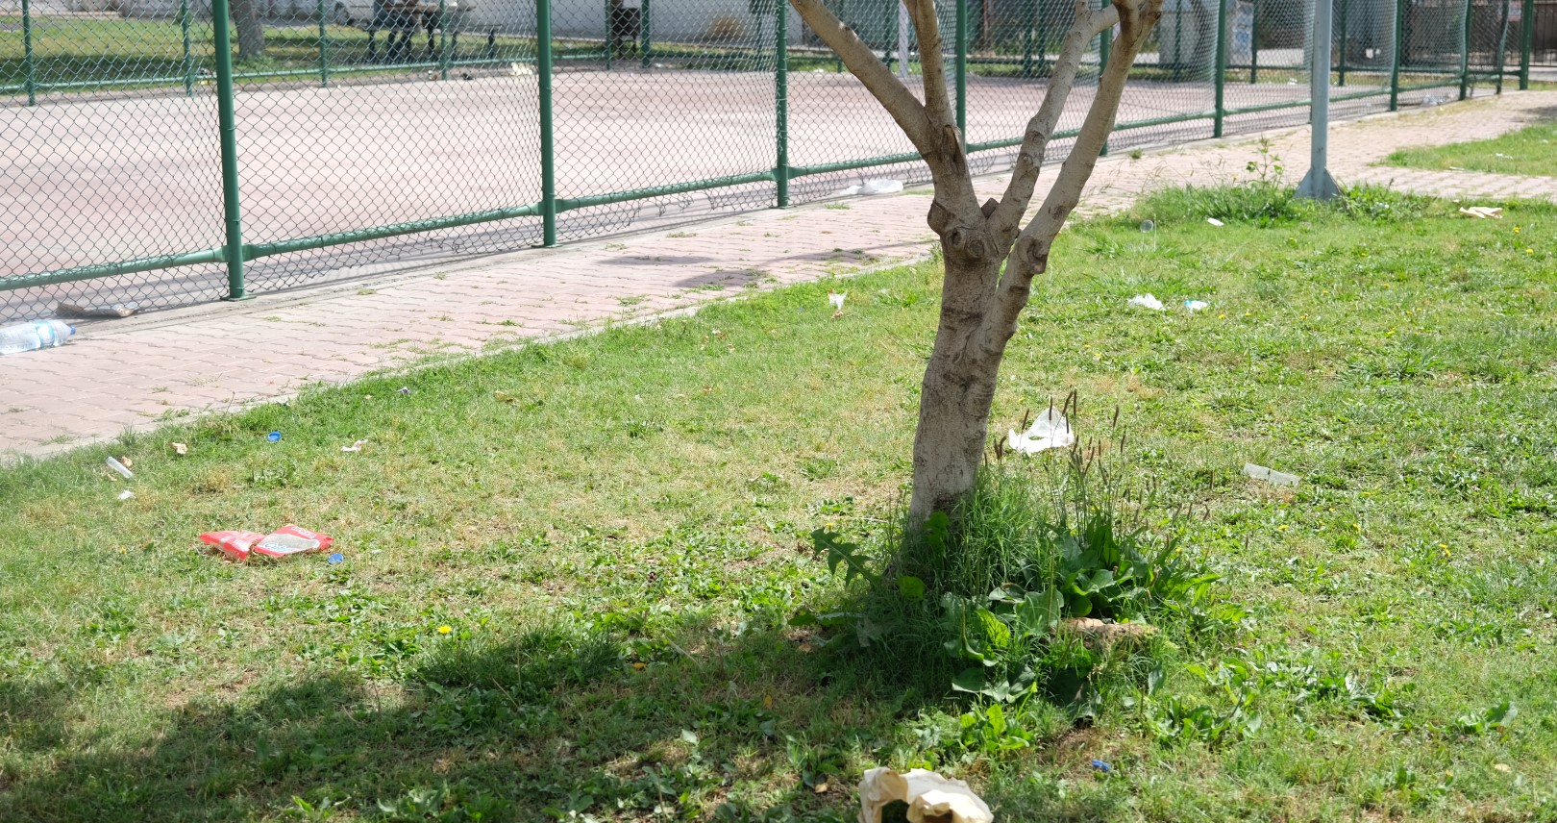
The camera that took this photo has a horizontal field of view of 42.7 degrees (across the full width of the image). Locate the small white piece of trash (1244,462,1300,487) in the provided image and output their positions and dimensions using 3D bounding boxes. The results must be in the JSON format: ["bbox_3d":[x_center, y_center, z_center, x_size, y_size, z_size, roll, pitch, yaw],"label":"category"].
[{"bbox_3d":[1.323,0.170,5.335,0.075,0.030,0.170,-10,15,-39],"label":"small white piece of trash"}]

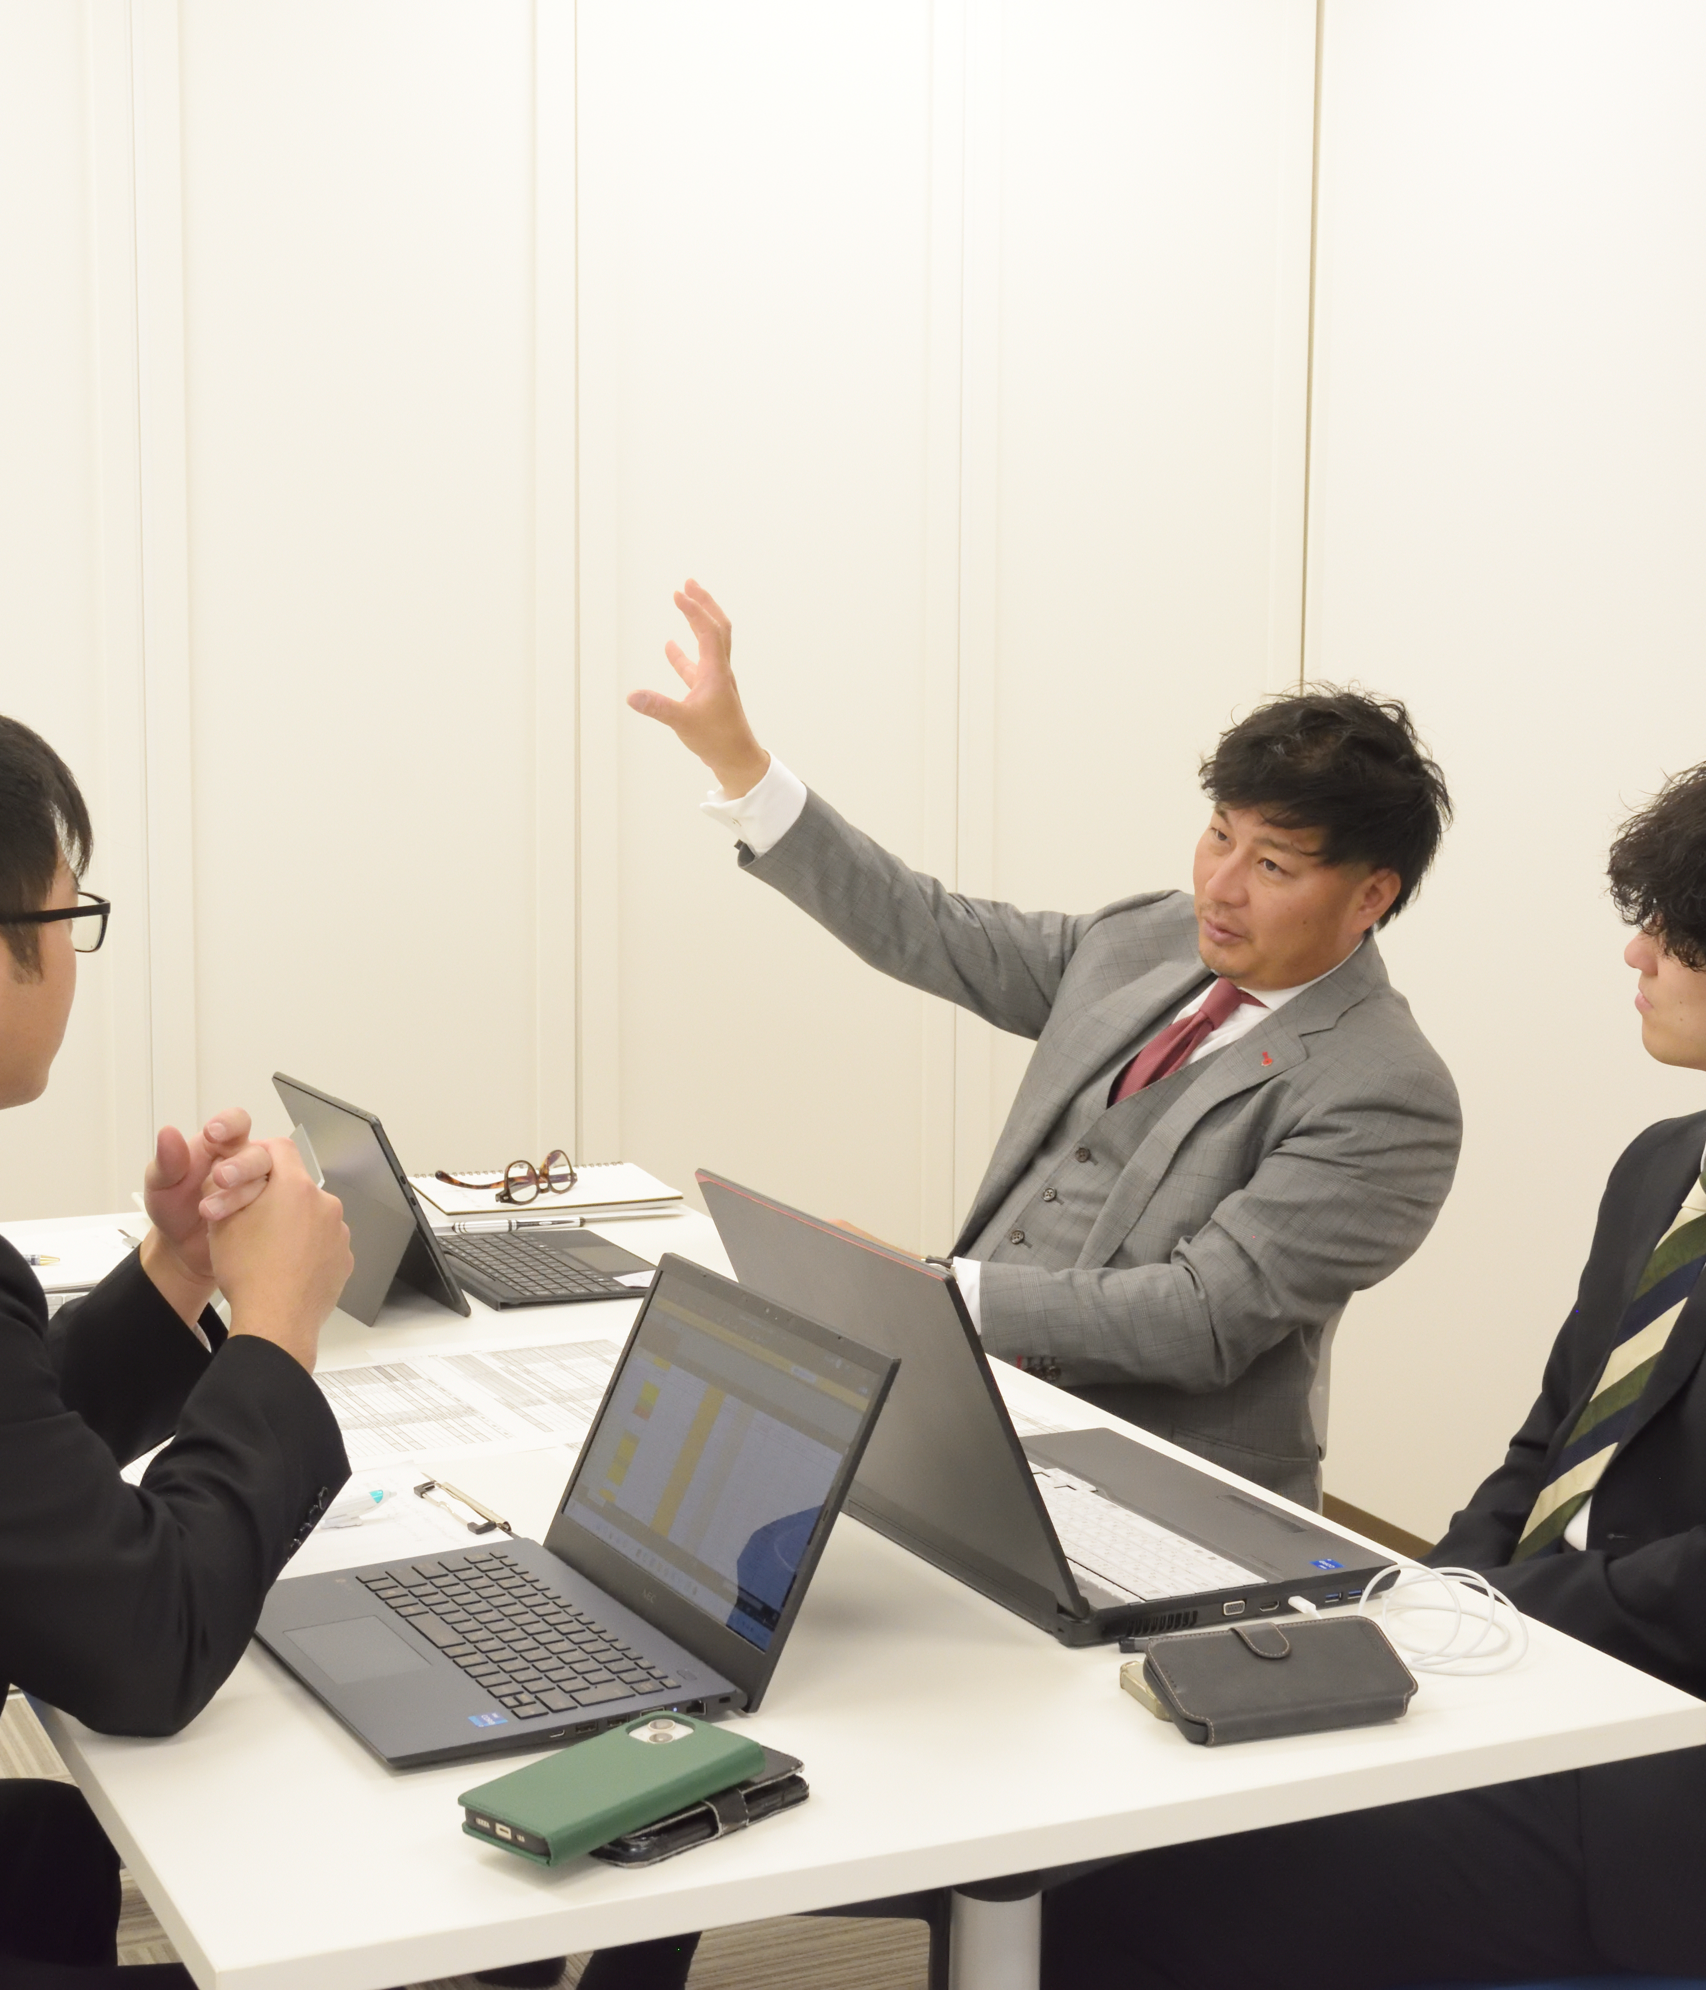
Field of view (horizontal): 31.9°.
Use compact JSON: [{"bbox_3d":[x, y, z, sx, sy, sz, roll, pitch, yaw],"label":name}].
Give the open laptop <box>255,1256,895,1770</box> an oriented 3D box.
[{"bbox_3d":[-0.189,0.303,1.834,0.322,0.205,0.326,-3,8,-28],"label":"open laptop"}]

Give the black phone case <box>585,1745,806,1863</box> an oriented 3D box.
[{"bbox_3d":[-0.095,0.428,1.591,0.076,0.019,0.138,7,9,42],"label":"black phone case"}]

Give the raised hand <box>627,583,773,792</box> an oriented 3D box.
[{"bbox_3d":[-0.134,-0.264,2.580,0.108,0.178,0.090,-11,3,9],"label":"raised hand"}]

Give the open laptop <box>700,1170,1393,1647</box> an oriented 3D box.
[{"bbox_3d":[0.124,0.261,2.030,0.344,0.247,0.364,-3,8,-27],"label":"open laptop"}]

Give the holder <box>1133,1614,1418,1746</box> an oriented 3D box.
[{"bbox_3d":[0.252,0.401,1.747,0.138,0.018,0.076,-2,25,-18],"label":"holder"}]

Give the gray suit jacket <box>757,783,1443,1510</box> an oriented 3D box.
[{"bbox_3d":[0.272,0.168,2.653,0.480,0.750,0.520,-6,9,-42],"label":"gray suit jacket"}]

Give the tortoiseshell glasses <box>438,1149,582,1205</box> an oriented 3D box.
[{"bbox_3d":[-0.388,0.188,3.208,0.140,0.047,0.138,5,8,33],"label":"tortoiseshell glasses"}]

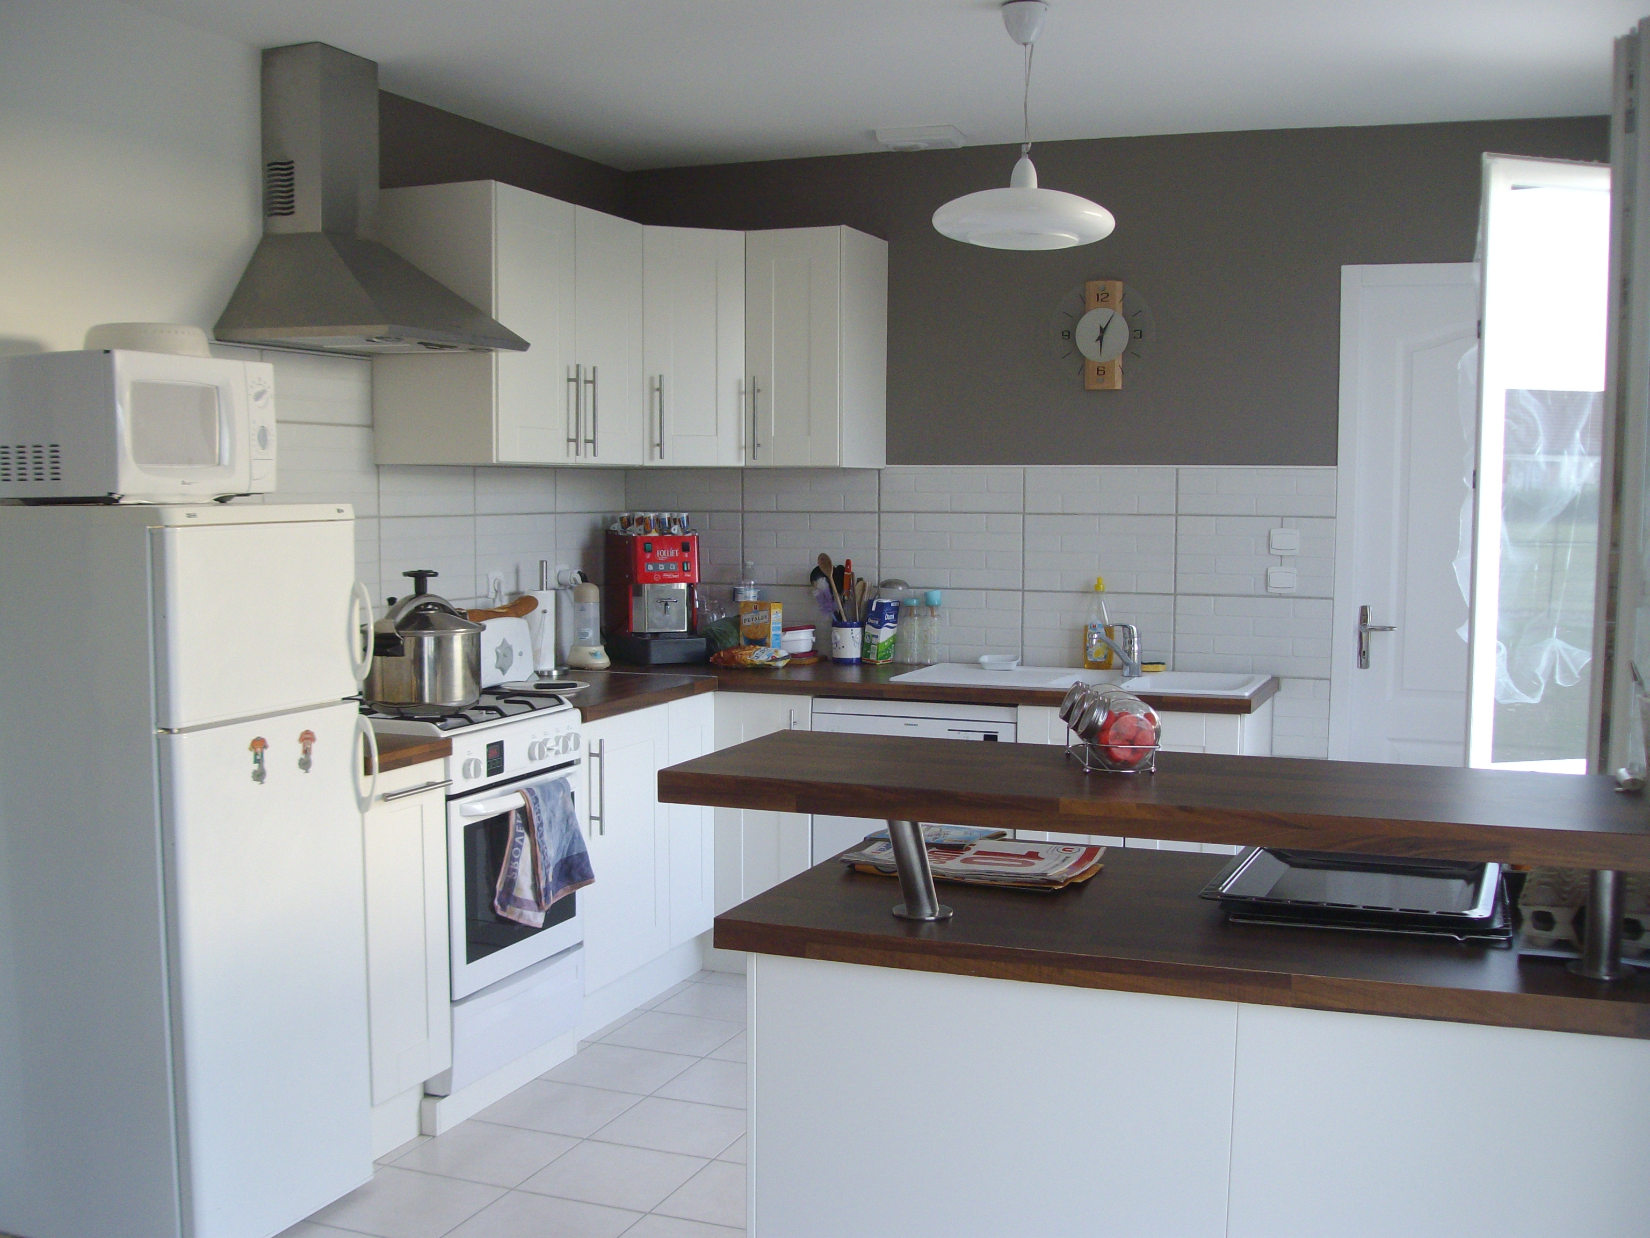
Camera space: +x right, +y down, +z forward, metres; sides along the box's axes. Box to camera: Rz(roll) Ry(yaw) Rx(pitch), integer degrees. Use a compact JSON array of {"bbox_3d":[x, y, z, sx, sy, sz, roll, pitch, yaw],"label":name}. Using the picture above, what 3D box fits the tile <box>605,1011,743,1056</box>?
[{"bbox_3d":[-0.393,1.095,4.514,0.299,0.010,0.299,2,4,21],"label":"tile"}]

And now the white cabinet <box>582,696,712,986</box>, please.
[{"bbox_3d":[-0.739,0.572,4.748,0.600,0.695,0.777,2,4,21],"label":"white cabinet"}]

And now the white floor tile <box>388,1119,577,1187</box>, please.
[{"bbox_3d":[-0.719,1.148,3.677,0.299,0.010,0.299,2,4,21],"label":"white floor tile"}]

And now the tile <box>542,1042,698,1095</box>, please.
[{"bbox_3d":[-0.502,1.114,4.235,0.299,0.010,0.299,2,4,21],"label":"tile"}]

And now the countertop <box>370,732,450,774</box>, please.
[{"bbox_3d":[-1.144,0.280,3.662,0.630,0.038,0.307,2,4,21],"label":"countertop"}]

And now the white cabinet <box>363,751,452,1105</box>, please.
[{"bbox_3d":[-1.148,0.642,3.693,0.600,0.695,0.307,2,4,21],"label":"white cabinet"}]

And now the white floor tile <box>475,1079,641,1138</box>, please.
[{"bbox_3d":[-0.611,1.131,3.956,0.299,0.010,0.299,2,4,21],"label":"white floor tile"}]

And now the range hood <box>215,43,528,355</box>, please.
[{"bbox_3d":[-1.042,-0.978,4.003,0.482,0.706,0.596,2,4,21],"label":"range hood"}]

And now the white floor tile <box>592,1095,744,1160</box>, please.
[{"bbox_3d":[-0.327,1.141,3.842,0.299,0.010,0.299,2,4,21],"label":"white floor tile"}]

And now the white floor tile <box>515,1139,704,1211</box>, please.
[{"bbox_3d":[-0.436,1.159,3.563,0.299,0.010,0.299,2,4,21],"label":"white floor tile"}]

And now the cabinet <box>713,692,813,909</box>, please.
[{"bbox_3d":[-0.072,0.542,5.210,0.304,0.695,0.600,2,4,21],"label":"cabinet"}]

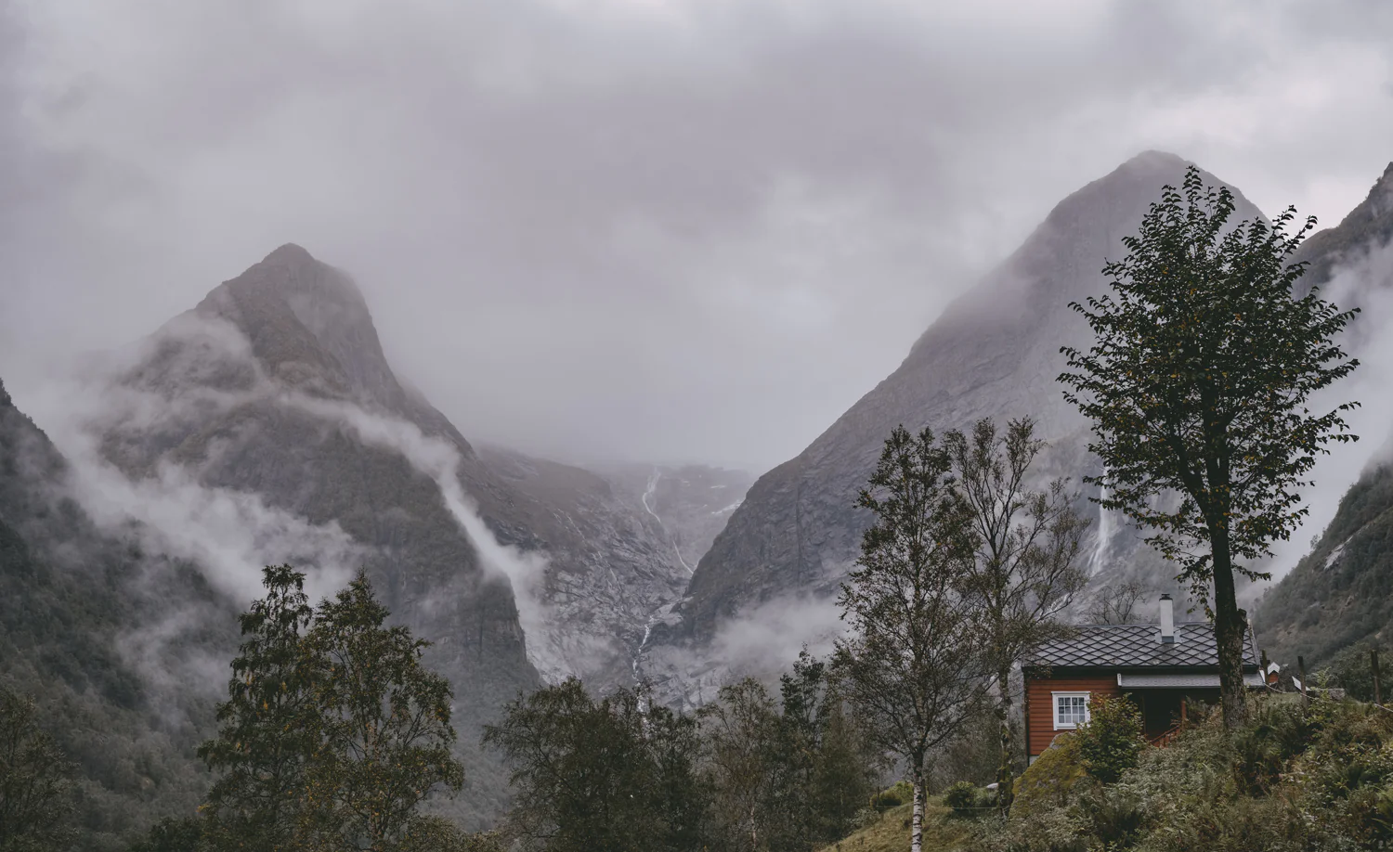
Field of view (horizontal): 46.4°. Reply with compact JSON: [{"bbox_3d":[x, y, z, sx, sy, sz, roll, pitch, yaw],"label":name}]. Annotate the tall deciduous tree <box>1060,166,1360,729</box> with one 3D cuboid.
[{"bbox_3d":[8.219,0.350,25.998,4.823,9.432,4.823,-3,-10,17],"label":"tall deciduous tree"}]

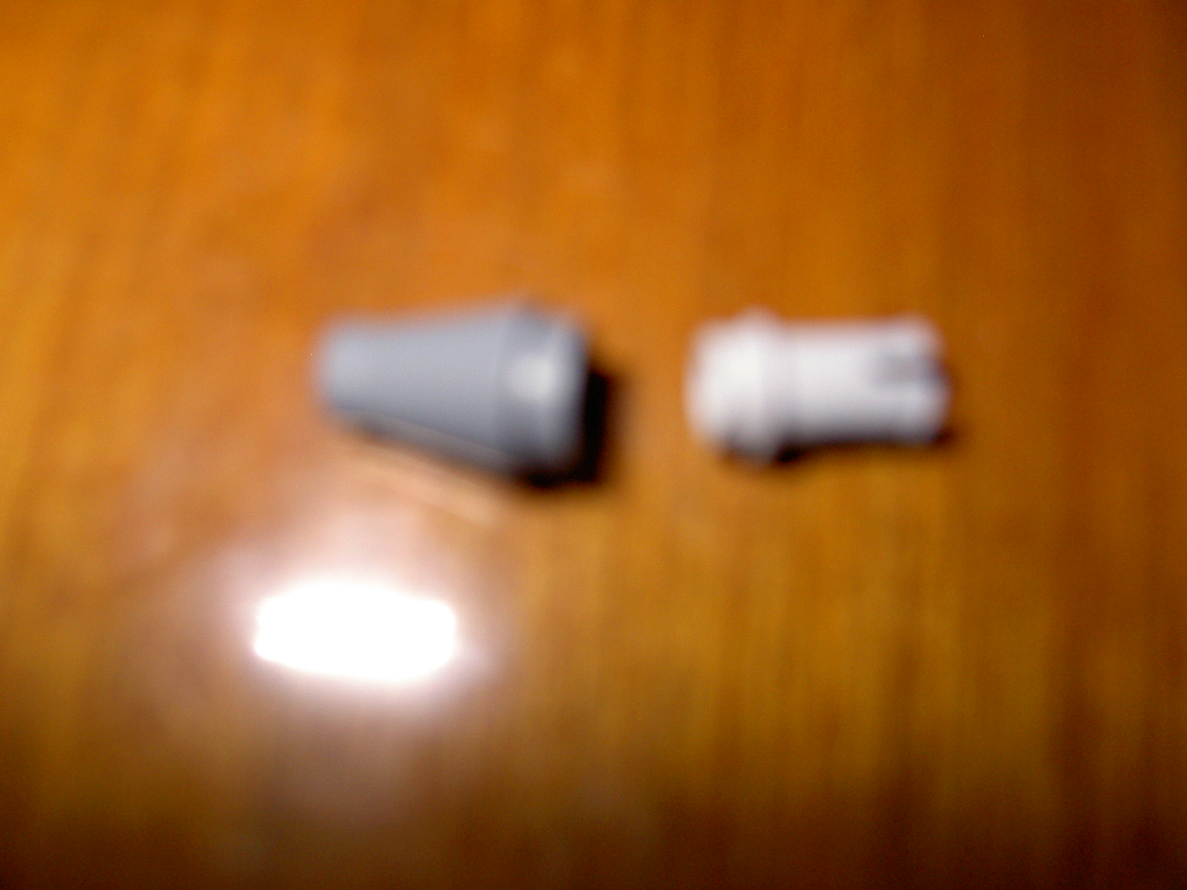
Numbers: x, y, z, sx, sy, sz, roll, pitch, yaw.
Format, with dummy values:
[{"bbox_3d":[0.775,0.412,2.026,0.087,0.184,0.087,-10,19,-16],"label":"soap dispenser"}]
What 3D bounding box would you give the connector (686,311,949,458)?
[{"bbox_3d":[0.010,-0.002,0.052,0.010,0.006,0.006,0,73,2],"label":"connector"}]

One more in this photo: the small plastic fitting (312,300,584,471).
[{"bbox_3d":[-0.007,-0.003,0.053,0.011,0.008,0.008,7,73,16],"label":"small plastic fitting"}]

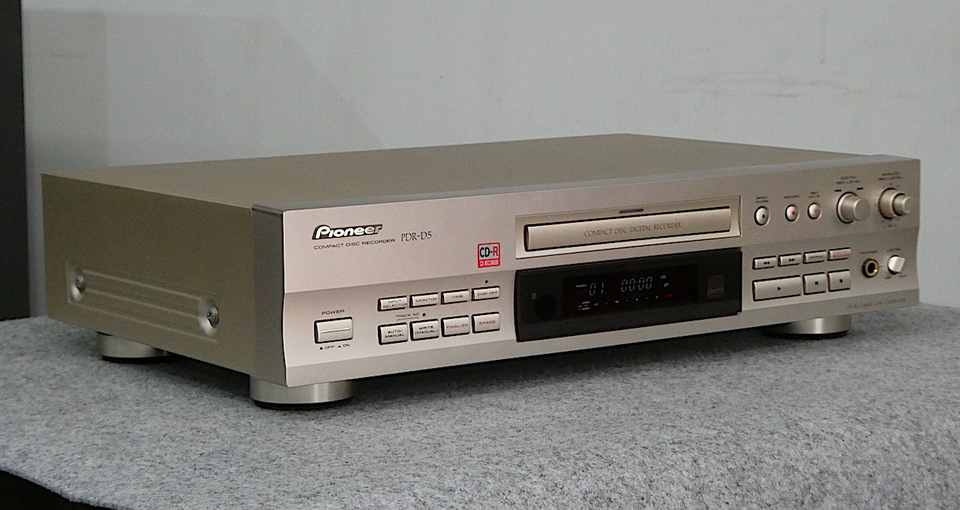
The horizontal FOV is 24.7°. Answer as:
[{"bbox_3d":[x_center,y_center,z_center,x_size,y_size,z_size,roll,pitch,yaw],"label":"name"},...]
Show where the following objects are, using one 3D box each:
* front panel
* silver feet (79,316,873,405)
[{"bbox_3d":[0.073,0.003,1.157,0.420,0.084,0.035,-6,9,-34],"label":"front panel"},{"bbox_3d":[0.001,0.041,1.249,0.386,0.021,0.221,-6,9,-35],"label":"silver feet"}]

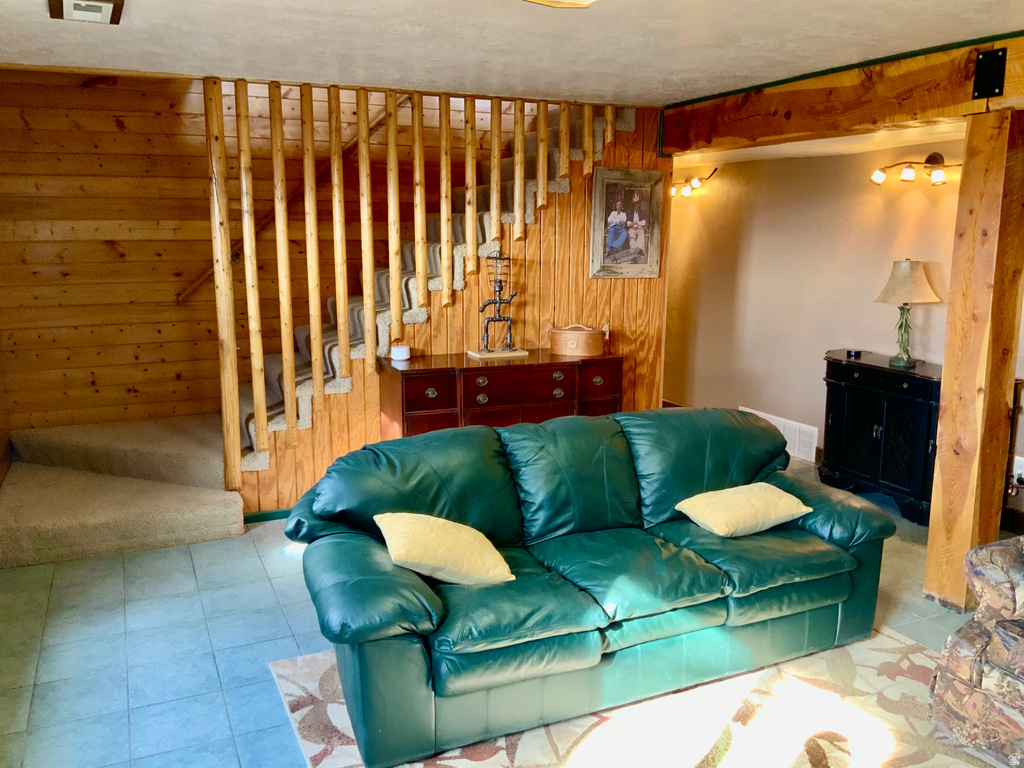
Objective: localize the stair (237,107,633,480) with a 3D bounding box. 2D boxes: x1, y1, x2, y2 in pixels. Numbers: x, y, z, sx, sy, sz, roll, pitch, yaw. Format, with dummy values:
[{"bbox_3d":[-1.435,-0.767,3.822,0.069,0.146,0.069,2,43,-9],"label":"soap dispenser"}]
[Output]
[{"bbox_3d":[-0.568,-0.686,5.521,2.606,2.202,1.050,-4,11,-24],"label":"stair"}]

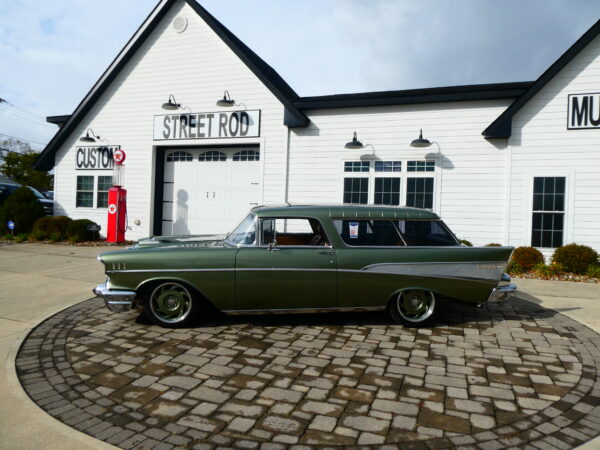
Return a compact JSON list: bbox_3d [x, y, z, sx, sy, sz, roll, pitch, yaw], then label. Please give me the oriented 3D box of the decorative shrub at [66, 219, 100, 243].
[{"bbox_3d":[-6.700,0.130,12.741,0.900,0.660,0.900,2,0,19],"label":"decorative shrub"}]

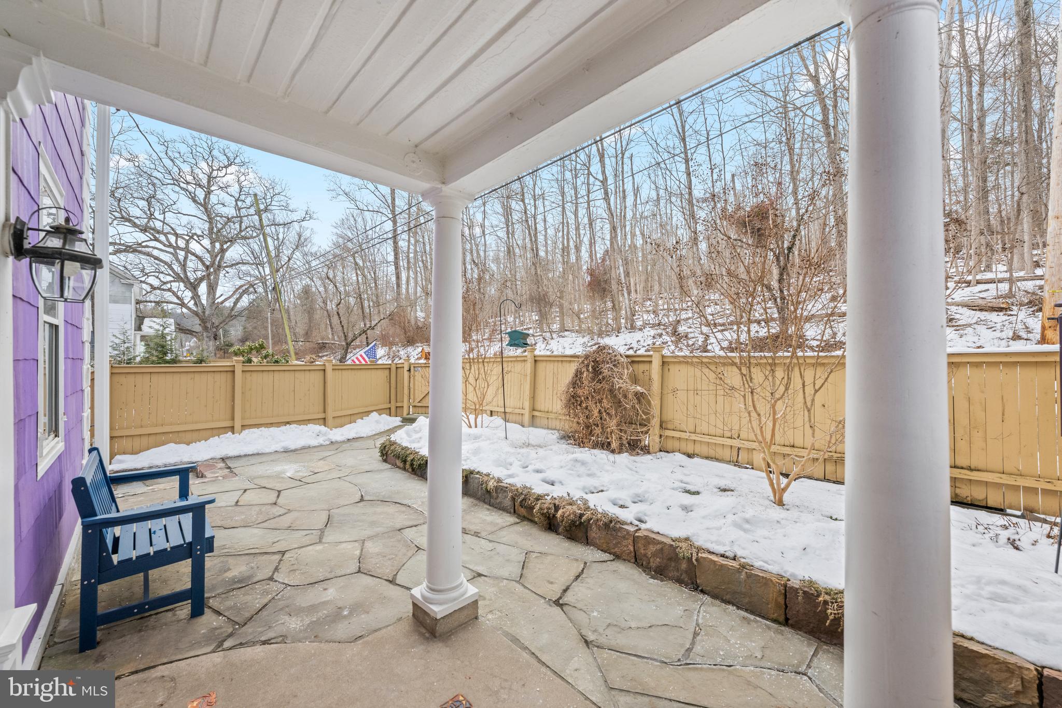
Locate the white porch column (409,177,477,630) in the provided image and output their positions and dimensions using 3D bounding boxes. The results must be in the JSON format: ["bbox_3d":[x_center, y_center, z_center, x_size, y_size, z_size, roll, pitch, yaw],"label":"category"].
[{"bbox_3d":[-0.488,0.287,2.335,0.273,2.375,0.273,0,0,-43],"label":"white porch column"}]

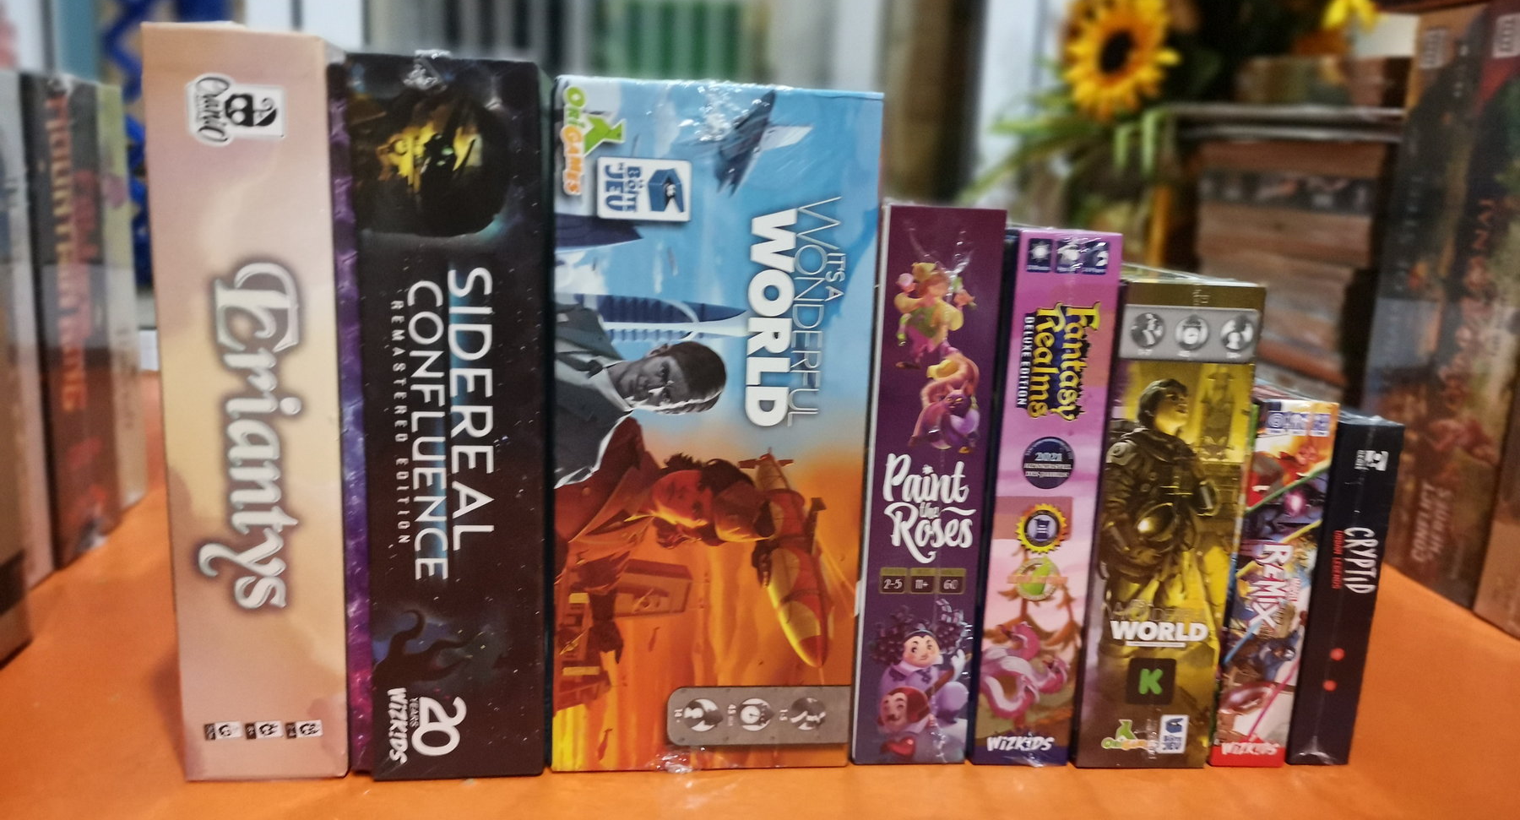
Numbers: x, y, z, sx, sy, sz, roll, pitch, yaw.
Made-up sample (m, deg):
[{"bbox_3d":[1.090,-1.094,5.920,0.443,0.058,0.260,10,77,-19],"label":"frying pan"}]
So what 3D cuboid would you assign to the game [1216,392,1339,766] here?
[{"bbox_3d":[0.225,0.068,0.565,0.034,0.170,0.122,2,12,-2],"label":"game"}]

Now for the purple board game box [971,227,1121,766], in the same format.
[{"bbox_3d":[0.117,0.023,0.592,0.043,0.238,0.205,2,12,-3],"label":"purple board game box"}]

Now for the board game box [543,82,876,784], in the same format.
[{"bbox_3d":[-0.031,-0.005,0.569,0.128,0.289,0.200,1,12,-7],"label":"board game box"}]

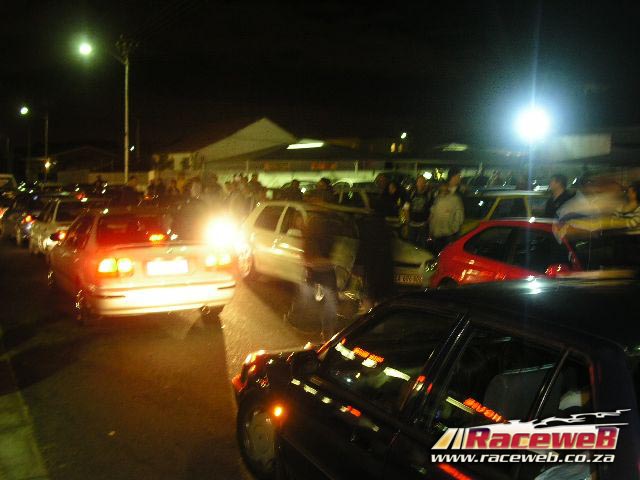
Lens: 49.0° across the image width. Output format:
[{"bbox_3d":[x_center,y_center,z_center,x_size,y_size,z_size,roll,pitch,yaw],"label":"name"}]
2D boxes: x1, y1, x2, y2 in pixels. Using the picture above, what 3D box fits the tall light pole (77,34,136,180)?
[{"bbox_3d":[-10.441,-5.515,34.264,2.700,8.600,0.500,-2,5,-27],"label":"tall light pole"}]

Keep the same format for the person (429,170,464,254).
[{"bbox_3d":[1.674,0.014,9.333,0.360,1.820,0.520,-4,7,-45],"label":"person"}]

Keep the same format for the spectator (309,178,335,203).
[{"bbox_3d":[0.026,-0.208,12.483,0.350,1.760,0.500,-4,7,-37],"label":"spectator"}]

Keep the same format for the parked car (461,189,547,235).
[{"bbox_3d":[3.451,-0.140,13.634,4.350,1.430,1.680,-1,5,-15],"label":"parked car"}]

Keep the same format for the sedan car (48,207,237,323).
[{"bbox_3d":[-2.736,0.163,9.901,1.700,1.390,4.420,-2,5,-27],"label":"sedan car"}]

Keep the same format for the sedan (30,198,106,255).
[{"bbox_3d":[-6.070,-0.457,17.118,1.680,1.400,4.300,-2,5,-27],"label":"sedan"}]

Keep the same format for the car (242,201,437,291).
[{"bbox_3d":[0.042,0.054,11.632,1.640,1.400,4.160,-3,6,-31],"label":"car"}]

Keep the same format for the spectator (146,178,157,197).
[{"bbox_3d":[-6.469,-1.449,26.975,0.500,1.740,0.320,-1,5,-9],"label":"spectator"}]

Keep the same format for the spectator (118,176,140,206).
[{"bbox_3d":[-4.609,-0.639,17.083,0.500,1.750,0.350,3,6,30],"label":"spectator"}]

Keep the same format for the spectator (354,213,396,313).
[{"bbox_3d":[0.683,0.344,8.800,0.350,1.620,0.500,-4,7,-37],"label":"spectator"}]

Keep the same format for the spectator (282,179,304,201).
[{"bbox_3d":[-0.519,-0.371,14.381,0.500,1.730,0.350,3,6,30],"label":"spectator"}]

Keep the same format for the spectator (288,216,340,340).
[{"bbox_3d":[-0.091,0.369,8.500,0.380,1.620,0.520,-4,7,-37],"label":"spectator"}]

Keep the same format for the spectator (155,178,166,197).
[{"bbox_3d":[-4.881,-1.037,21.580,0.500,1.700,0.350,3,6,30],"label":"spectator"}]

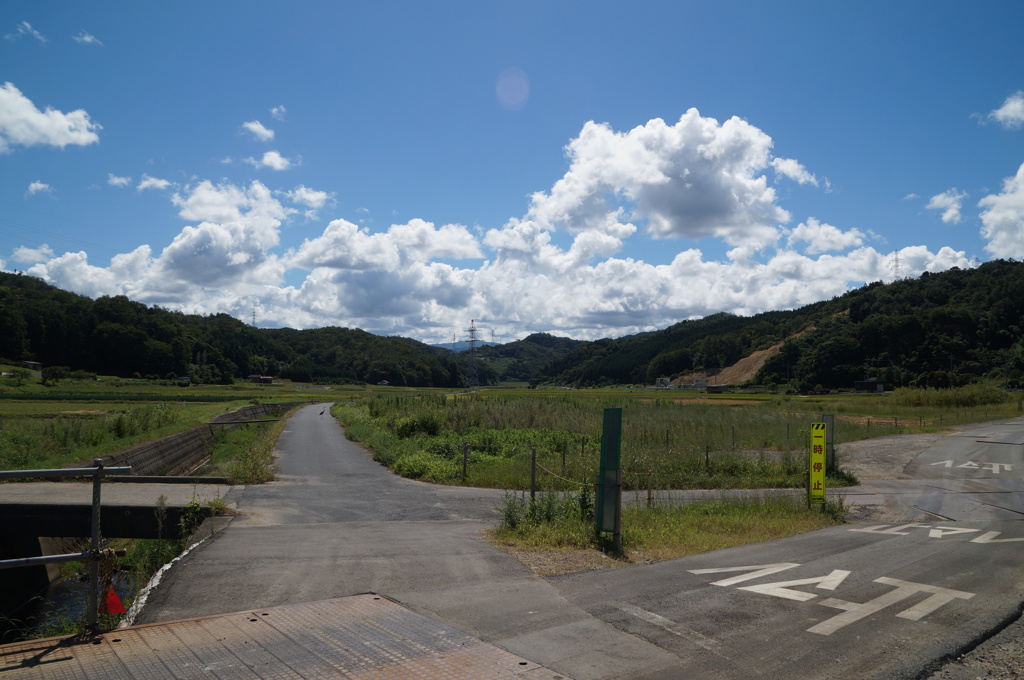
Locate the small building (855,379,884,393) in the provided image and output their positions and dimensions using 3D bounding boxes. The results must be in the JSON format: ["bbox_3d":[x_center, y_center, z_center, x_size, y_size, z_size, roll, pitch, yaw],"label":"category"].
[{"bbox_3d":[81.200,10.600,174.000,6.200,2.750,4.200,-1,-3,18],"label":"small building"}]

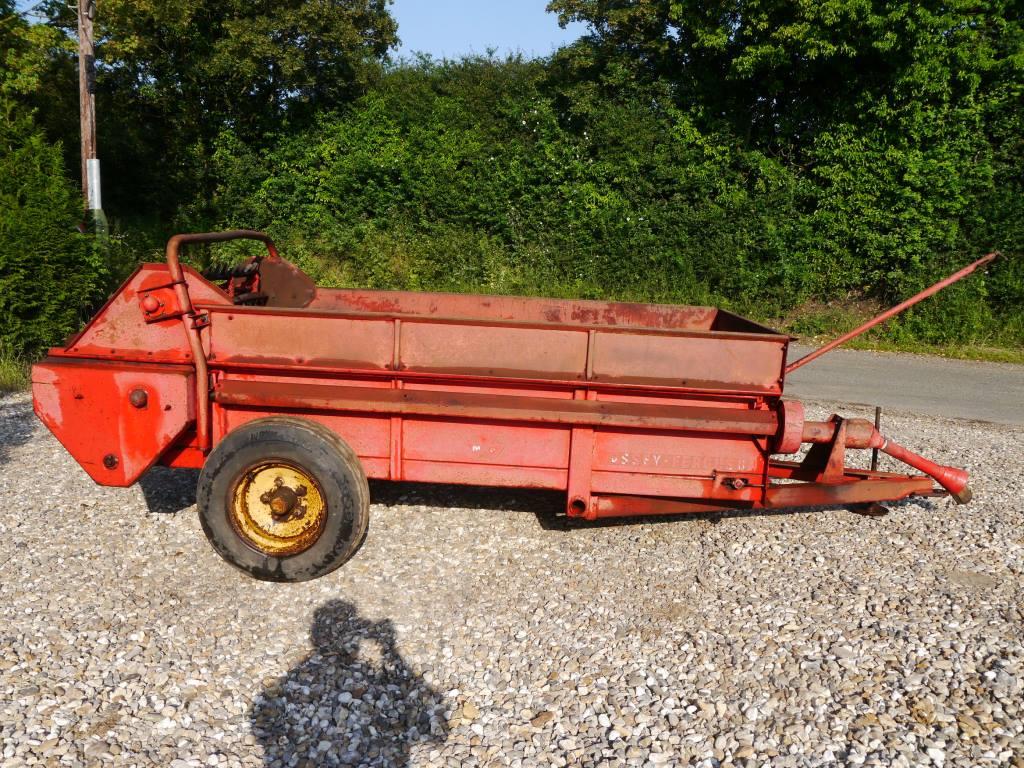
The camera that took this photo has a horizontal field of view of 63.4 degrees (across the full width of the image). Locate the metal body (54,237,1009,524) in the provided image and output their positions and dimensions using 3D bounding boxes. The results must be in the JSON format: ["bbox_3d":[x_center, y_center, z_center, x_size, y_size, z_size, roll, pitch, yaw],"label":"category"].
[{"bbox_3d":[0.182,-0.061,4.321,4.570,1.350,1.380,2,11,0],"label":"metal body"}]

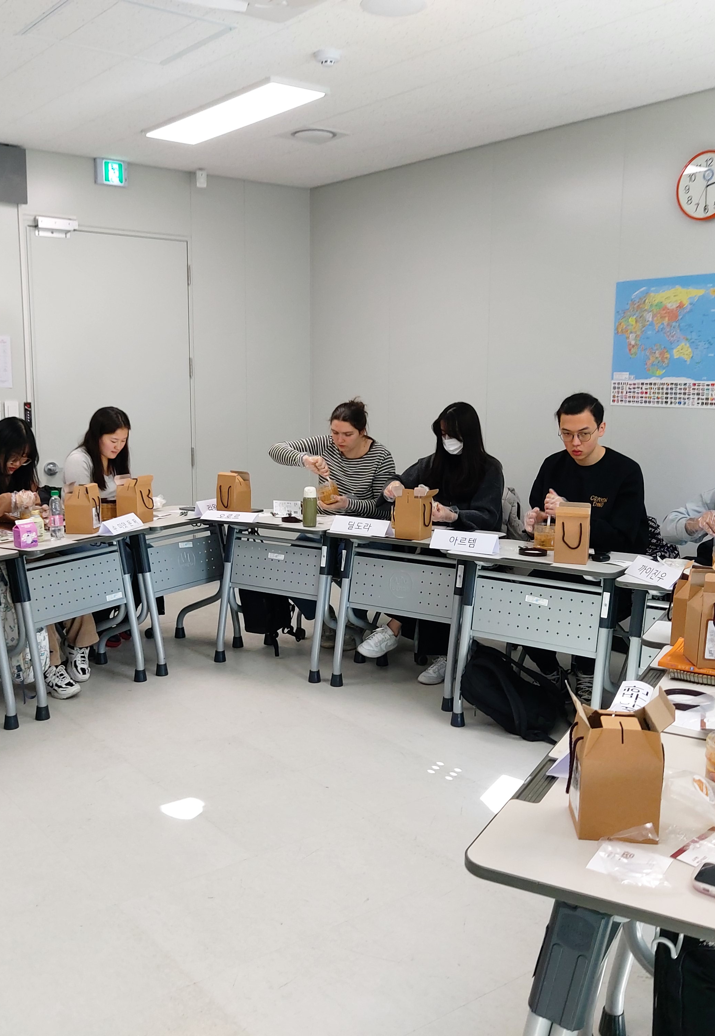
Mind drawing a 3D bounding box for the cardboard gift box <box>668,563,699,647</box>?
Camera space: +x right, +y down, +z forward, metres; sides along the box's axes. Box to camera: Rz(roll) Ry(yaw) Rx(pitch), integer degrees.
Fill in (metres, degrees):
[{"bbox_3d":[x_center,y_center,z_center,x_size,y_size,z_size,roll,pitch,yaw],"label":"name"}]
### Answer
[{"bbox_3d":[0.911,0.227,2.686,0.135,0.215,0.120,3,8,18],"label":"cardboard gift box"}]

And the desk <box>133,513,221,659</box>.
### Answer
[{"bbox_3d":[-0.989,0.344,5.183,0.505,0.734,0.735,5,10,30],"label":"desk"}]

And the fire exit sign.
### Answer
[{"bbox_3d":[-1.449,-2.027,5.879,0.185,0.135,0.040,-6,10,-37],"label":"fire exit sign"}]

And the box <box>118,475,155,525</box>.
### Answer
[{"bbox_3d":[-1.077,-0.087,4.847,0.125,0.215,0.125,4,9,20],"label":"box"}]

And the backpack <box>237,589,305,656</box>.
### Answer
[{"bbox_3d":[-0.461,0.356,5.178,0.200,0.460,0.270,-2,9,-15],"label":"backpack"}]

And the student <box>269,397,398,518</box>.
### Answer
[{"bbox_3d":[-0.128,0.035,5.349,0.620,1.310,0.640,5,10,29],"label":"student"}]

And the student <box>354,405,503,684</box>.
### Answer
[{"bbox_3d":[0.400,0.095,4.954,0.560,1.315,0.700,6,10,34],"label":"student"}]

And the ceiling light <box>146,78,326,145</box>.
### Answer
[{"bbox_3d":[-0.608,-1.911,4.729,0.315,0.030,1.190,-6,10,-38],"label":"ceiling light"}]

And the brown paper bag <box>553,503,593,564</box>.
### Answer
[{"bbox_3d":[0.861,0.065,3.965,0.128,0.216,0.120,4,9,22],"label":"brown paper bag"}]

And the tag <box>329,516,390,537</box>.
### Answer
[{"bbox_3d":[0.020,0.038,4.649,0.292,0.066,0.076,5,10,32],"label":"tag"}]

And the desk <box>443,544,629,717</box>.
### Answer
[{"bbox_3d":[0.801,0.510,4.159,0.735,0.734,0.505,6,10,35],"label":"desk"}]

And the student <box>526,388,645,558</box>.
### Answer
[{"bbox_3d":[1.004,0.136,4.397,0.530,1.340,0.720,4,9,25],"label":"student"}]

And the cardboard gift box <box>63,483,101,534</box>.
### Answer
[{"bbox_3d":[-1.254,-0.042,4.581,0.130,0.215,0.120,1,8,4],"label":"cardboard gift box"}]

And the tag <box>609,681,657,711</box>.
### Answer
[{"bbox_3d":[0.597,0.389,2.175,0.085,0.035,0.270,4,9,27],"label":"tag"}]

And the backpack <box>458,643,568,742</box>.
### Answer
[{"bbox_3d":[0.649,0.711,4.168,0.210,0.270,0.430,-33,62,-30],"label":"backpack"}]

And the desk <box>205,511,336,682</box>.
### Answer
[{"bbox_3d":[-0.325,0.375,5.150,0.731,0.745,0.505,5,10,32],"label":"desk"}]

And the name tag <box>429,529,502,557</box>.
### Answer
[{"bbox_3d":[0.453,0.099,4.176,0.292,0.068,0.080,5,10,30],"label":"name tag"}]

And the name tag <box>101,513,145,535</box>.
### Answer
[{"bbox_3d":[-1.095,0.022,4.639,0.080,0.060,0.295,4,9,24],"label":"name tag"}]

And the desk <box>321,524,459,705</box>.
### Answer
[{"bbox_3d":[0.292,0.417,4.633,0.735,0.710,0.500,6,10,37],"label":"desk"}]

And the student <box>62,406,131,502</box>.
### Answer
[{"bbox_3d":[-1.295,0.043,5.367,0.650,1.270,0.480,5,10,30],"label":"student"}]

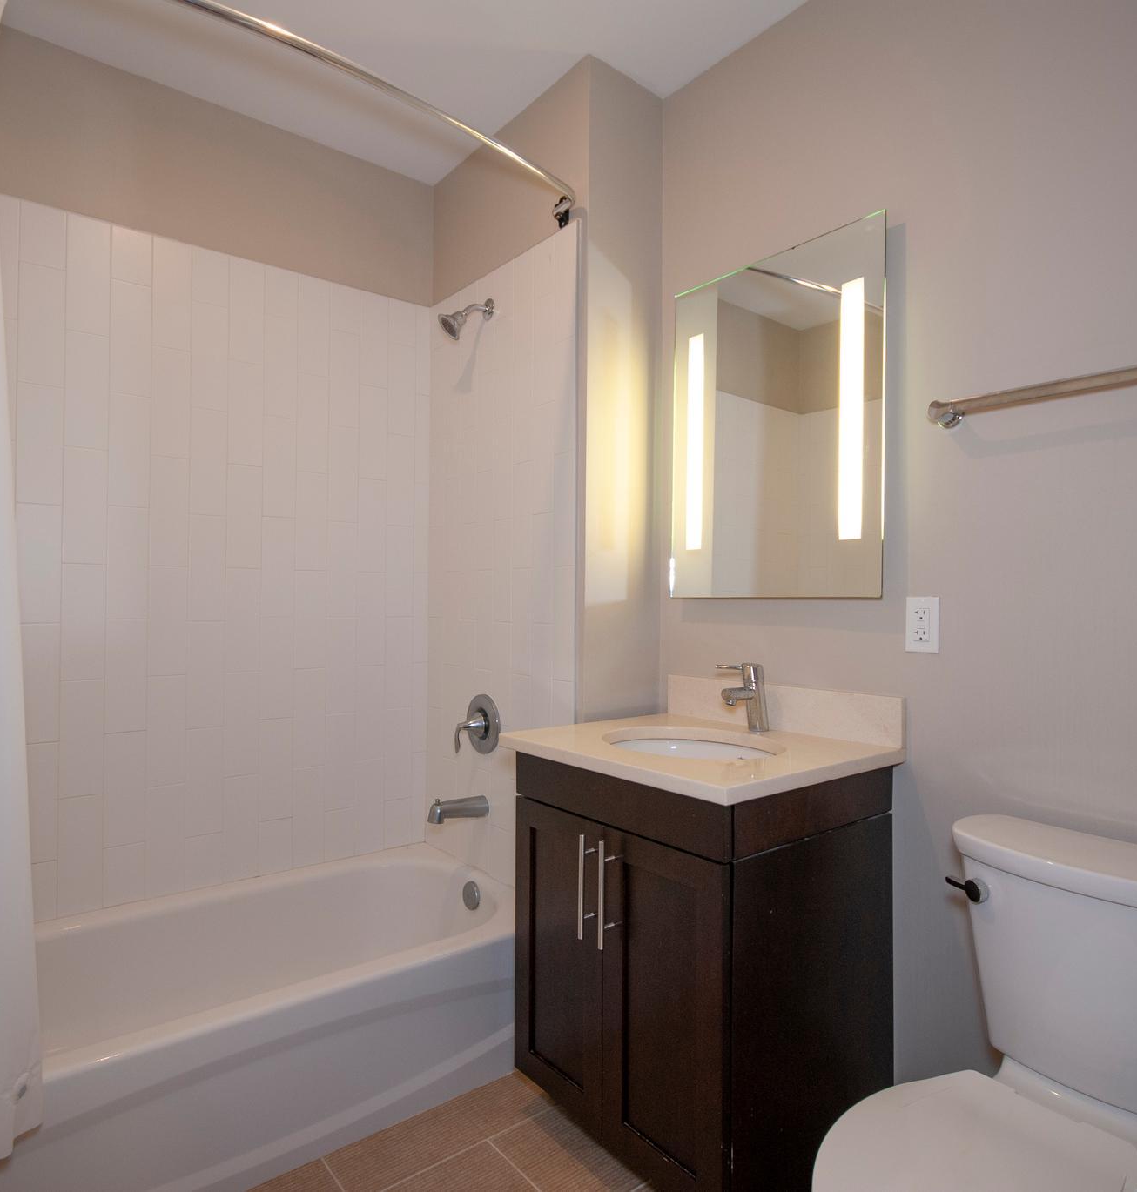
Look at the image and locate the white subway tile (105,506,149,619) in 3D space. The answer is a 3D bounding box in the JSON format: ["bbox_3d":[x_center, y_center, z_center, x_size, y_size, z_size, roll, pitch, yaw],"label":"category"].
[{"bbox_3d":[-1.209,-0.090,2.043,0.098,0.307,0.010,1,-1,-38],"label":"white subway tile"}]

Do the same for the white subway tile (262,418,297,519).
[{"bbox_3d":[-0.886,-0.395,2.282,0.098,0.306,0.010,1,-1,-37],"label":"white subway tile"}]

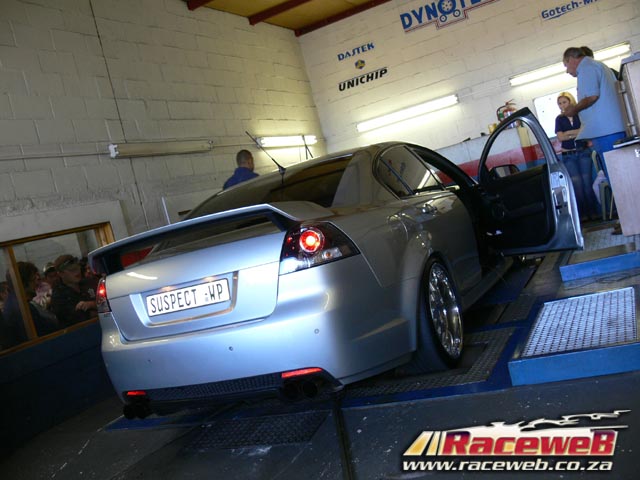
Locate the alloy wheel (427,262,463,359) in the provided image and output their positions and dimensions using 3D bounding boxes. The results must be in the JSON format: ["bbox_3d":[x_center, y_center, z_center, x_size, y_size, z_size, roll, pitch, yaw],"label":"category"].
[{"bbox_3d":[0.648,0.422,3.765,0.200,0.545,0.545,-13,3,26],"label":"alloy wheel"}]

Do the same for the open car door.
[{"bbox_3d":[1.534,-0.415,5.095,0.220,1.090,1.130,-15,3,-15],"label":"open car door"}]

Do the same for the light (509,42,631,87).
[{"bbox_3d":[3.209,-2.264,8.402,1.530,0.120,0.090,-13,3,27],"label":"light"}]

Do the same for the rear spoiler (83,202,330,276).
[{"bbox_3d":[-0.651,-0.014,3.304,1.290,0.170,0.360,-13,3,28],"label":"rear spoiler"}]

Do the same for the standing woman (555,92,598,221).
[{"bbox_3d":[3.138,-1.042,7.936,0.470,1.610,0.320,-12,4,34],"label":"standing woman"}]

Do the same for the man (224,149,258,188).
[{"bbox_3d":[-0.541,-0.007,6.370,0.520,1.750,0.320,-13,3,27],"label":"man"}]

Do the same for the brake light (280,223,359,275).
[{"bbox_3d":[-0.022,0.013,2.940,0.370,0.215,0.190,-14,3,13],"label":"brake light"}]

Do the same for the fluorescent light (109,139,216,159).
[{"bbox_3d":[-1.579,-0.955,6.635,0.100,0.125,1.520,-13,4,28],"label":"fluorescent light"}]

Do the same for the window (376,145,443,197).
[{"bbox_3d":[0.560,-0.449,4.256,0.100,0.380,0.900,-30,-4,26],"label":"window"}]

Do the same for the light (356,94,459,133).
[{"bbox_3d":[1.228,-1.815,9.298,1.530,0.120,0.100,-13,4,28],"label":"light"}]

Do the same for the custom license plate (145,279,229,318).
[{"bbox_3d":[-0.651,0.287,3.171,0.518,0.112,0.012,-13,-7,28],"label":"custom license plate"}]

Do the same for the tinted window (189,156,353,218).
[{"bbox_3d":[-0.344,-0.266,3.983,1.200,0.100,0.680,-13,30,28],"label":"tinted window"}]

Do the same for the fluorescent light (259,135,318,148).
[{"bbox_3d":[-0.424,-1.378,8.937,0.100,0.120,1.530,-13,4,28],"label":"fluorescent light"}]

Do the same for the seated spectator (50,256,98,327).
[{"bbox_3d":[-2.069,0.721,5.804,0.650,1.200,0.500,-16,3,-15],"label":"seated spectator"}]

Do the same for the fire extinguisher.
[{"bbox_3d":[2.541,-1.682,8.655,0.200,0.430,0.170,-13,3,27],"label":"fire extinguisher"}]

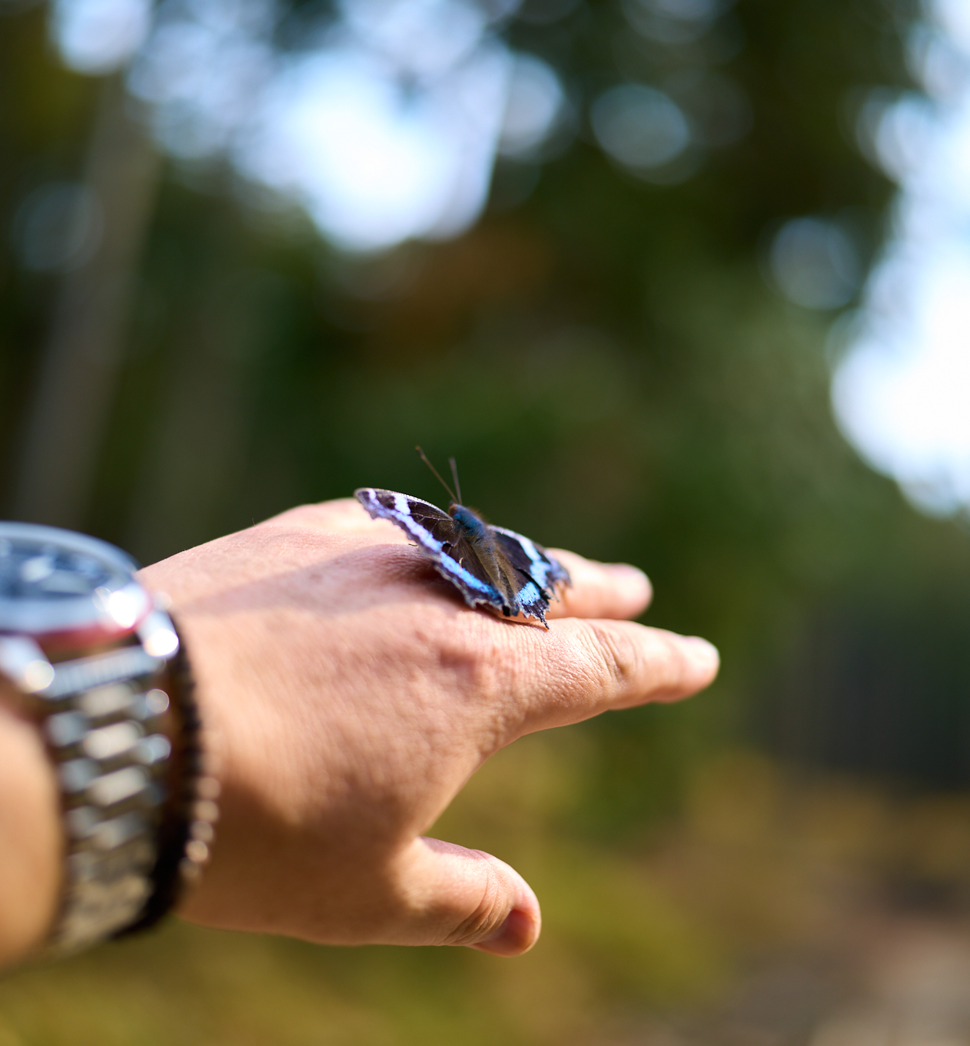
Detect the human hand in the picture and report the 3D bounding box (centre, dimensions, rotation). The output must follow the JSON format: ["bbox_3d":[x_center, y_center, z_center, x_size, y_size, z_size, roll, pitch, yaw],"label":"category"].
[{"bbox_3d":[-0.007,0.034,0.338,0.115,0.060,0.177,35,26,31],"label":"human hand"}]

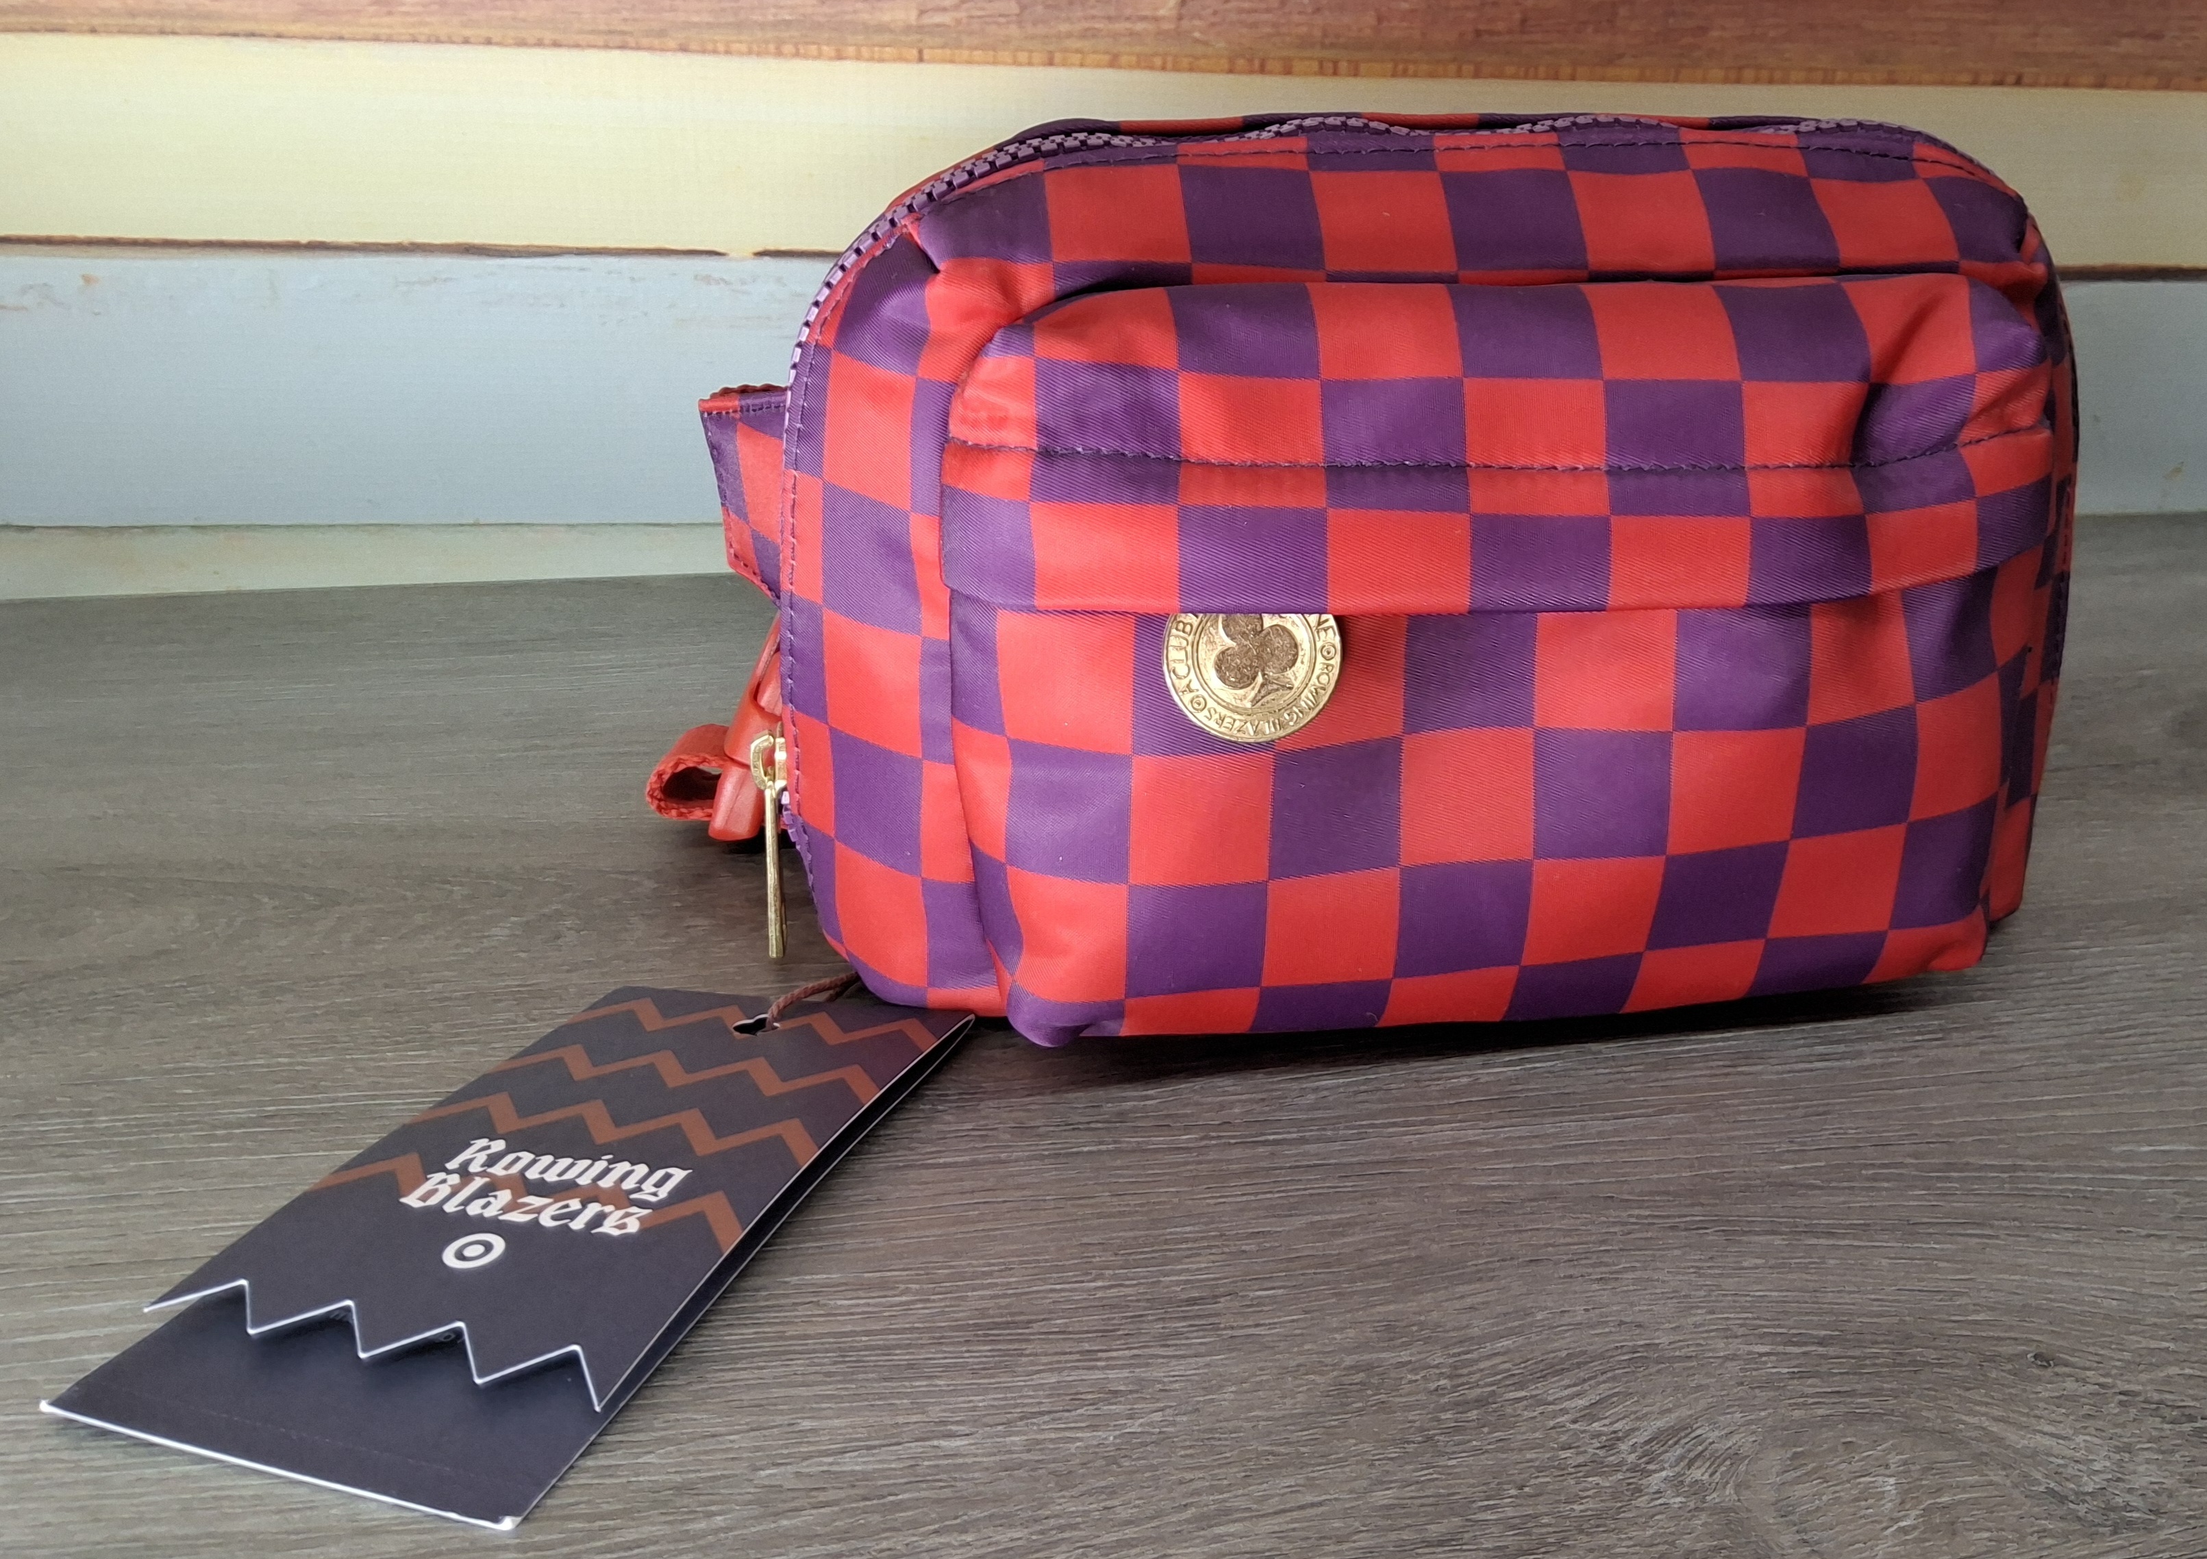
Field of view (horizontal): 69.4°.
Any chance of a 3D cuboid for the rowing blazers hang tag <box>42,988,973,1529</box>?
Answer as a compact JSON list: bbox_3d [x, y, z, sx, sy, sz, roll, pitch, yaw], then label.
[{"bbox_3d":[-0.069,0.052,0.212,0.064,0.006,0.108,3,20,19],"label":"rowing blazers hang tag"}]

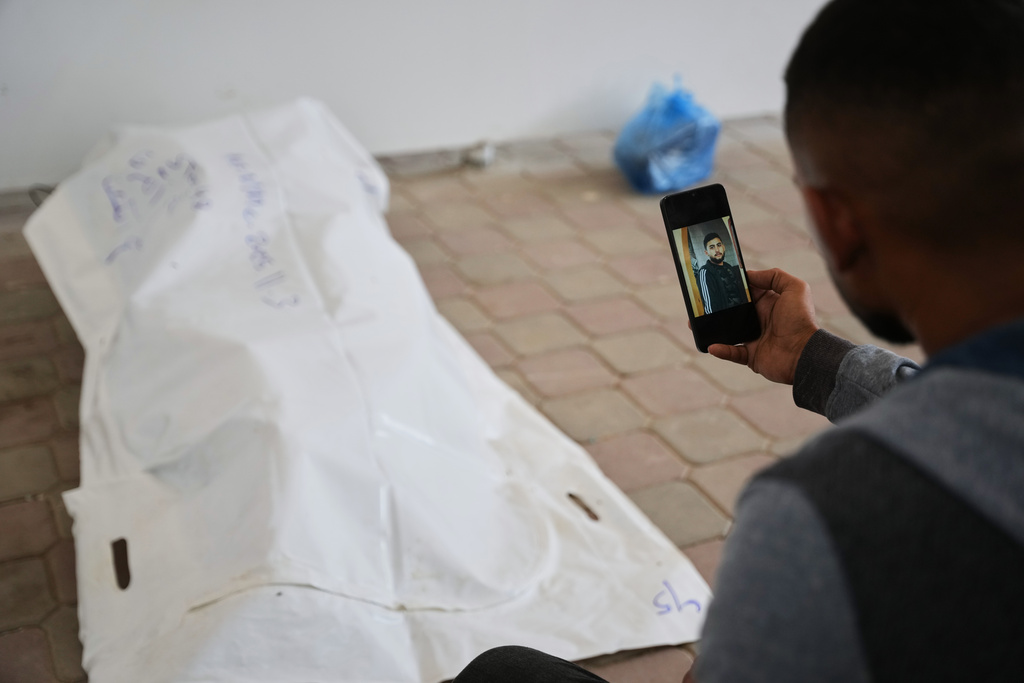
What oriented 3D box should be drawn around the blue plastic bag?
[{"bbox_3d":[0.406,-0.543,3.710,0.270,0.270,0.245,-8,26,-14],"label":"blue plastic bag"}]

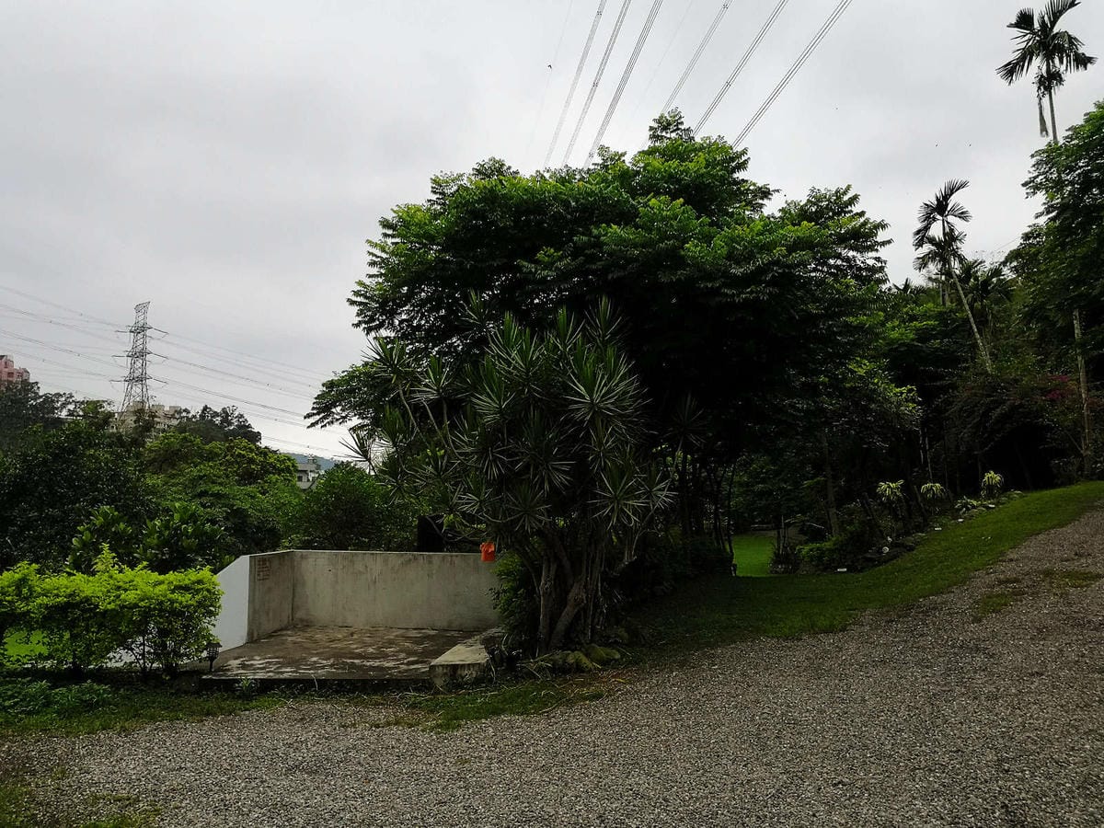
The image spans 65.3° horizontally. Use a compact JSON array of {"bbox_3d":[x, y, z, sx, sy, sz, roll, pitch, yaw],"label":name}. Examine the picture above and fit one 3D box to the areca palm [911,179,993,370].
[{"bbox_3d":[16.750,-5.519,36.000,3.200,8.800,3.000,0,-6,0],"label":"areca palm"}]

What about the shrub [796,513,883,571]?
[{"bbox_3d":[5.491,2.477,16.500,1.600,1.050,1.300,0,-6,0],"label":"shrub"}]

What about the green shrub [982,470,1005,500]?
[{"bbox_3d":[11.783,1.880,23.000,0.660,0.780,0.660,0,-6,0],"label":"green shrub"}]

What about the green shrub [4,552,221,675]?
[{"bbox_3d":[-4.457,2.012,8.700,2.250,1.200,1.100,0,-6,0],"label":"green shrub"}]

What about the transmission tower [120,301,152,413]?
[{"bbox_3d":[-123.277,-15.665,255.000,9.500,36.000,10.000,4,-7,-36],"label":"transmission tower"}]

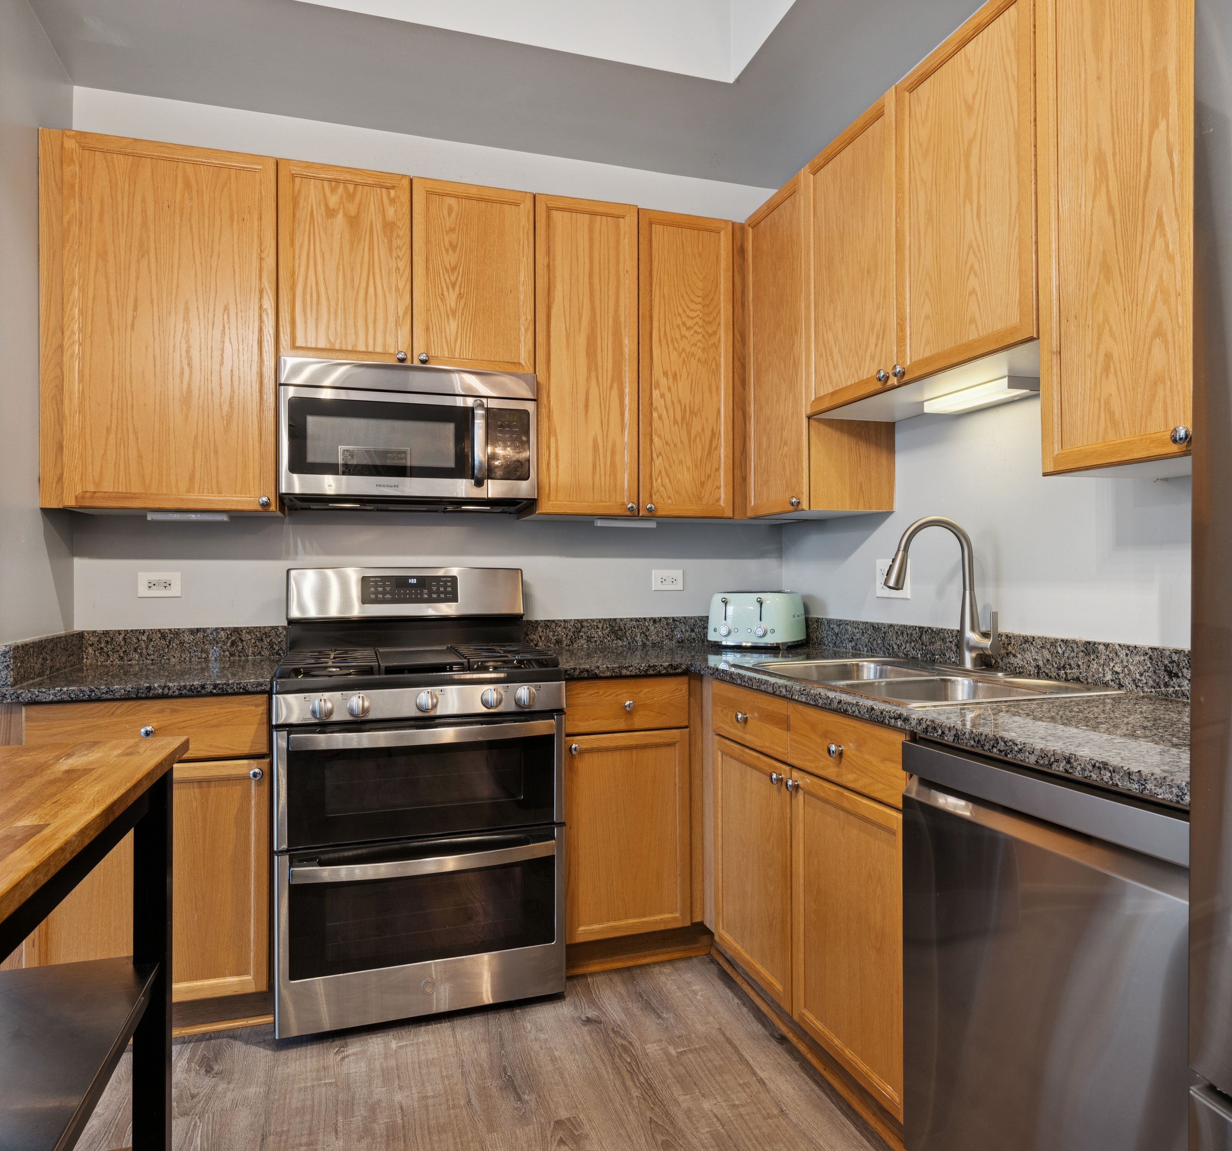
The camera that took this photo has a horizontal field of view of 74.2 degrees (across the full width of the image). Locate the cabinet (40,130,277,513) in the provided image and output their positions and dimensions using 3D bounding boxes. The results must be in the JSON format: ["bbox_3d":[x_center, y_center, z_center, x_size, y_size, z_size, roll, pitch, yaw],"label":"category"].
[{"bbox_3d":[-1.312,-0.694,2.424,0.592,1.020,0.328,0,0,-18],"label":"cabinet"}]

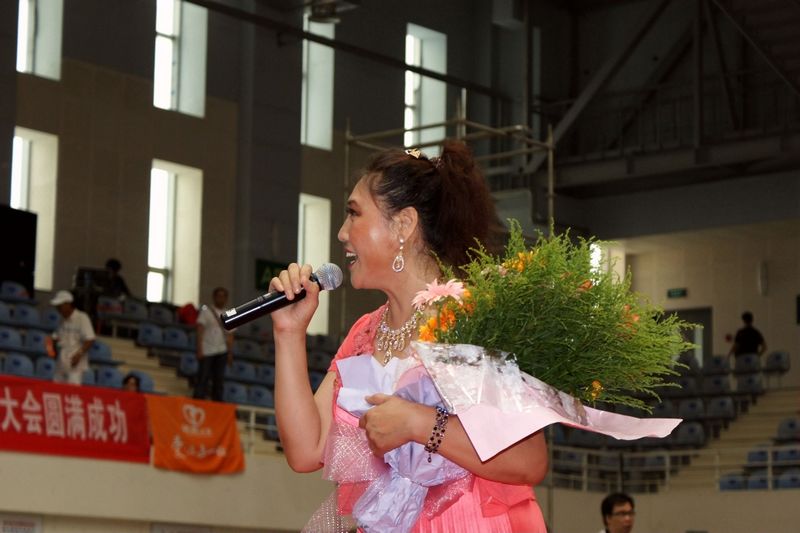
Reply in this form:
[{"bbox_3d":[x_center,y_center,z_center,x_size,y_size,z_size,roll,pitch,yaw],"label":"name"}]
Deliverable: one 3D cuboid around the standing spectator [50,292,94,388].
[{"bbox_3d":[-3.703,1.112,26.149,0.380,1.700,0.480,8,-12,-40],"label":"standing spectator"}]

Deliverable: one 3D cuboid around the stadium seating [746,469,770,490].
[{"bbox_3d":[5.068,3.056,32.700,0.430,0.360,0.420,-7,-12,40],"label":"stadium seating"}]

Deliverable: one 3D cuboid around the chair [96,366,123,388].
[{"bbox_3d":[-3.334,1.328,27.309,0.400,0.340,0.440,-6,-11,38],"label":"chair"}]

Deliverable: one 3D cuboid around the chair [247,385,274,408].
[{"bbox_3d":[-1.712,1.679,29.764,0.380,0.340,0.420,-6,-11,38],"label":"chair"}]

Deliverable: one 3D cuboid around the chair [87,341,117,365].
[{"bbox_3d":[-3.775,1.105,29.800,0.420,0.360,0.430,-7,-13,41],"label":"chair"}]

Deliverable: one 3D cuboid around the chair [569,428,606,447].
[{"bbox_3d":[2.727,2.489,34.173,0.440,0.340,0.400,4,-9,-18],"label":"chair"}]

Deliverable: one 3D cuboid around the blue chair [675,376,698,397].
[{"bbox_3d":[4.423,1.878,36.200,0.430,0.360,0.420,-5,-11,30],"label":"blue chair"}]

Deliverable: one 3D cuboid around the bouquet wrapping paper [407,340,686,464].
[{"bbox_3d":[0.246,0.229,3.920,0.430,0.210,0.250,1,-9,0],"label":"bouquet wrapping paper"}]

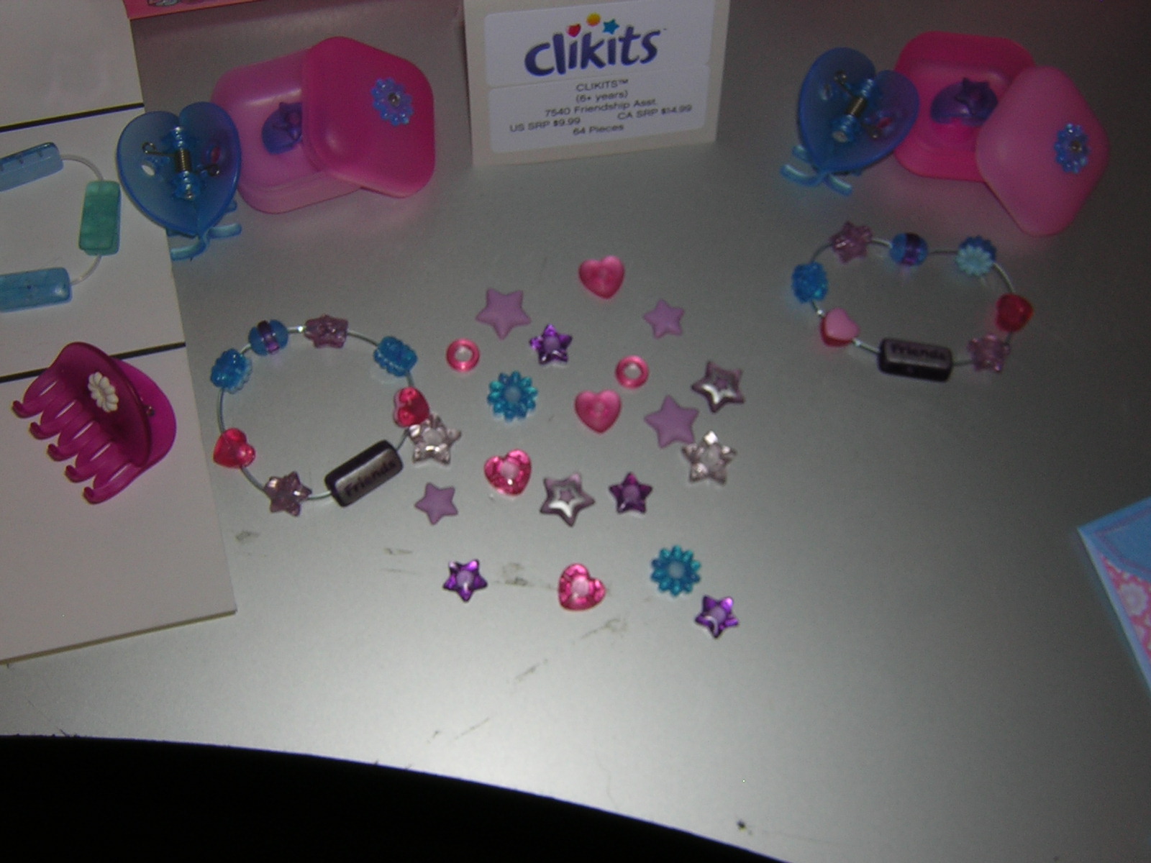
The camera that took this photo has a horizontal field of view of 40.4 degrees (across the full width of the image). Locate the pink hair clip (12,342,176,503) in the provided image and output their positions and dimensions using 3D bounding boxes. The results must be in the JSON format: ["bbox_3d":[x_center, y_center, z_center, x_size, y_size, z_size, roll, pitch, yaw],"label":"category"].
[{"bbox_3d":[-0.136,-0.005,0.448,0.037,0.027,0.041,-42,82,-12],"label":"pink hair clip"}]

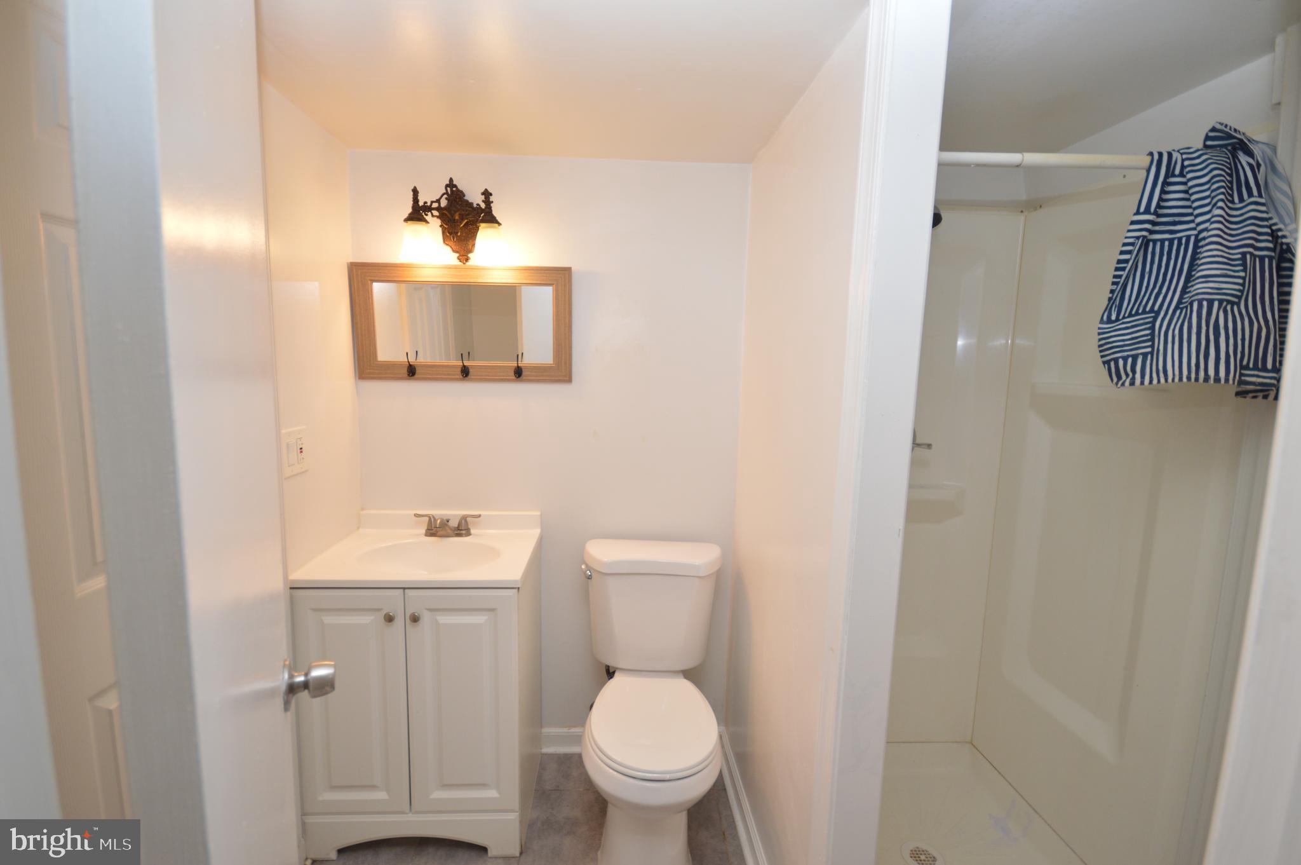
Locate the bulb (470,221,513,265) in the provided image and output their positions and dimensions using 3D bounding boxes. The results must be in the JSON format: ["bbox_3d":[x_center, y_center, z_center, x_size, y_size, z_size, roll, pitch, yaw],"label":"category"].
[{"bbox_3d":[-0.481,-0.576,1.652,0.120,0.115,0.120,1,7,-4],"label":"bulb"}]

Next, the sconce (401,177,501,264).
[{"bbox_3d":[-0.603,-0.656,1.694,0.300,0.240,0.210,1,7,-4],"label":"sconce"}]

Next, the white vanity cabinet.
[{"bbox_3d":[-0.691,0.765,1.749,0.610,0.930,0.460,1,7,-4],"label":"white vanity cabinet"}]

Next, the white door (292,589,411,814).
[{"bbox_3d":[-0.830,0.761,1.521,0.303,0.685,0.020,1,7,-4],"label":"white door"}]

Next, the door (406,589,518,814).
[{"bbox_3d":[-0.526,0.765,1.541,0.303,0.685,0.020,1,7,-4],"label":"door"}]

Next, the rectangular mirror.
[{"bbox_3d":[-0.632,-0.366,1.824,0.725,0.388,0.027,1,7,-4],"label":"rectangular mirror"}]

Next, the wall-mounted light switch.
[{"bbox_3d":[-0.963,0.052,1.479,0.012,0.125,0.122,1,7,-4],"label":"wall-mounted light switch"}]

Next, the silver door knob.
[{"bbox_3d":[-0.486,0.354,0.773,0.058,0.071,0.071,-2,8,-27],"label":"silver door knob"}]

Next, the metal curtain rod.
[{"bbox_3d":[0.934,-0.581,1.163,0.840,0.027,0.027,1,7,-1],"label":"metal curtain rod"}]

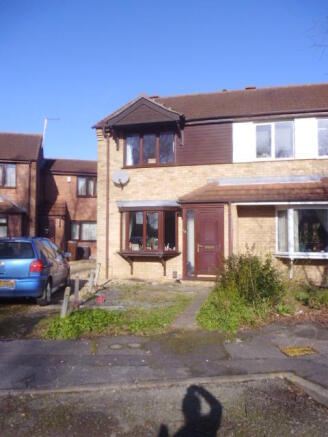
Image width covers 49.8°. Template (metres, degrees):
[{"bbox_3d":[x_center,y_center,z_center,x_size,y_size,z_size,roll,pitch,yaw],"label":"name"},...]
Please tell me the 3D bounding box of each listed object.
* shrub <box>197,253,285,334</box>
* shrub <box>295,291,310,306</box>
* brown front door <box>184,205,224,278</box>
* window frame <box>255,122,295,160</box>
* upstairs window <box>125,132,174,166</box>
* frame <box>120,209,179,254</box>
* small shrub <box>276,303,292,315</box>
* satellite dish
[{"bbox_3d":[1.480,1.240,6.750,1.500,1.130,1.600,-1,-2,11],"label":"shrub"},{"bbox_3d":[3.003,1.725,7.673,0.340,0.280,0.340,-1,-2,11],"label":"shrub"},{"bbox_3d":[1.175,0.693,10.422,1.211,2.213,0.120,-1,-2,11],"label":"brown front door"},{"bbox_3d":[3.315,-2.318,10.627,1.165,1.176,0.120,-1,-2,11],"label":"window frame"},{"bbox_3d":[-0.478,-2.242,11.362,1.683,1.215,0.120,-1,-2,11],"label":"upstairs window"},{"bbox_3d":[-0.513,0.414,11.082,1.890,1.426,0.450,-1,-2,11],"label":"frame"},{"bbox_3d":[2.327,1.735,6.832,0.300,0.200,0.300,-1,-2,11],"label":"small shrub"},{"bbox_3d":[-1.369,-1.256,11.244,0.540,0.520,0.350,0,-2,1],"label":"satellite dish"}]

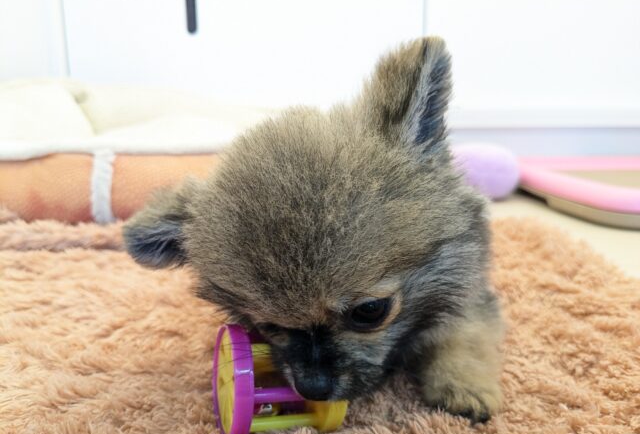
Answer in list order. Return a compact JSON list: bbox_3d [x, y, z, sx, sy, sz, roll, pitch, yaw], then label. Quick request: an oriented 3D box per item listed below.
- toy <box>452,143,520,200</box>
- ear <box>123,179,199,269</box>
[{"bbox_3d":[0.278,-0.077,0.850,0.108,0.088,0.095,1,12,0],"label":"toy"},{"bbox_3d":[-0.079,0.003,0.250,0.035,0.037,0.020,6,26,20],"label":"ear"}]

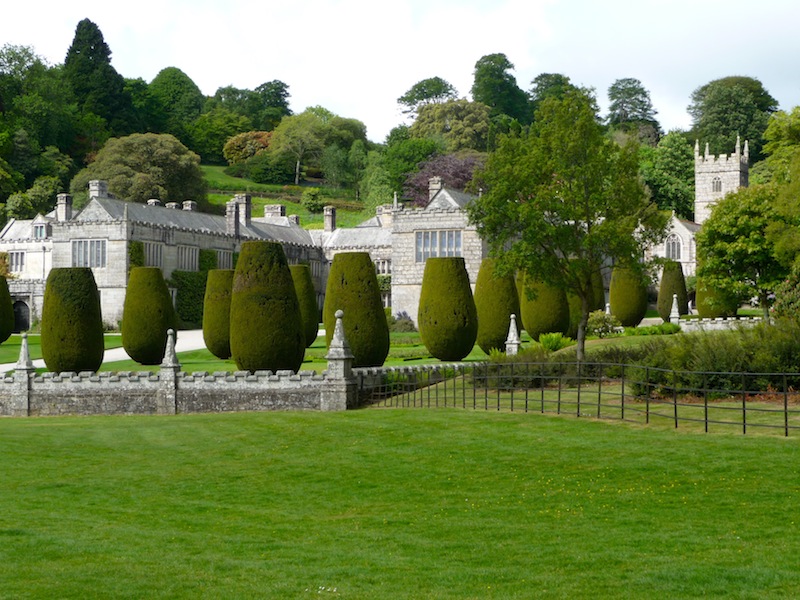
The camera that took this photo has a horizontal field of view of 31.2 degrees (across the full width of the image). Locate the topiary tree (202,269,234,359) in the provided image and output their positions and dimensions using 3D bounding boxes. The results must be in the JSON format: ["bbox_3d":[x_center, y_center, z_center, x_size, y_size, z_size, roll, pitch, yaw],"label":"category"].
[{"bbox_3d":[-9.180,0.770,76.500,2.650,4.750,2.650,0,0,0],"label":"topiary tree"}]

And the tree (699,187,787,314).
[{"bbox_3d":[22.840,-2.880,95.000,6.190,9.550,6.190,-1,-1,22],"label":"tree"}]

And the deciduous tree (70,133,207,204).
[{"bbox_3d":[-39.240,-18.830,215.000,20.000,12.500,18.000,0,0,25],"label":"deciduous tree"}]

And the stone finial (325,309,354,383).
[{"bbox_3d":[-1.900,1.440,45.000,0.720,2.300,0.720,0,0,25],"label":"stone finial"}]

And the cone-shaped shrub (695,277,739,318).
[{"bbox_3d":[18.890,-1.100,85.000,2.700,4.500,2.700,0,0,25],"label":"cone-shaped shrub"}]

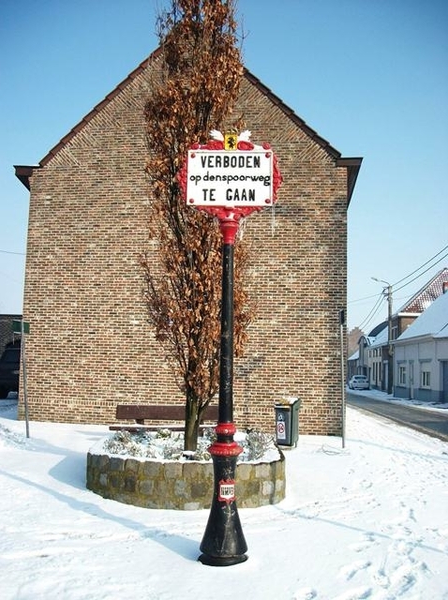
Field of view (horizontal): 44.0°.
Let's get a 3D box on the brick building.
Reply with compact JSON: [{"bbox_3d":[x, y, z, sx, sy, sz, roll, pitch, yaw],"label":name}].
[{"bbox_3d":[-0.381,-1.256,16.274,7.600,8.750,9.000,1,-6,7],"label":"brick building"}]

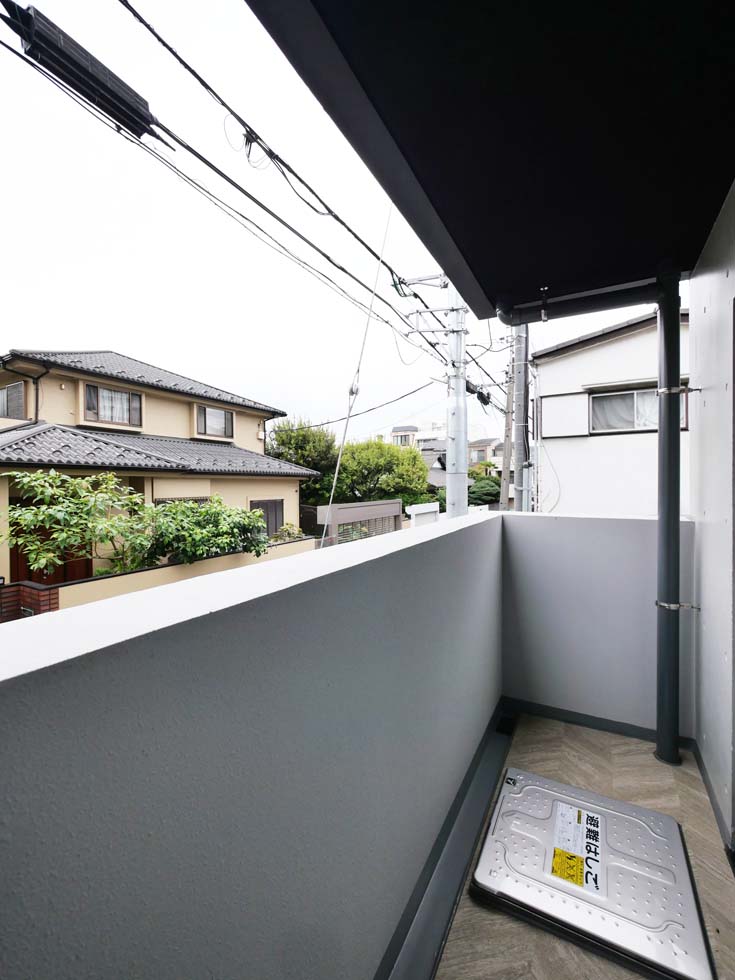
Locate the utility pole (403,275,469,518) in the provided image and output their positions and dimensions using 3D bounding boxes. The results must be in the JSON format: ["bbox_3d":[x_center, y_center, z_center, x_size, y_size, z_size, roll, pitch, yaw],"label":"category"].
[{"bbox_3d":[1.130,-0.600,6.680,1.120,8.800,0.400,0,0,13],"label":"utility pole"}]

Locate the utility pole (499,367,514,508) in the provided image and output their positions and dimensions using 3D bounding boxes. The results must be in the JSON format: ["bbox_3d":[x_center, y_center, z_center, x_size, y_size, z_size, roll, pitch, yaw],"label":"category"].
[{"bbox_3d":[5.070,-0.400,14.500,0.280,8.400,0.280,3,0,19],"label":"utility pole"}]

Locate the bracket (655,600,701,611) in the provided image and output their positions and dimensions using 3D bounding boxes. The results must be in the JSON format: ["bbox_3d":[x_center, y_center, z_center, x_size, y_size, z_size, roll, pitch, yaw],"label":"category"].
[{"bbox_3d":[1.549,0.577,1.982,0.180,0.030,0.105,0,0,31],"label":"bracket"}]

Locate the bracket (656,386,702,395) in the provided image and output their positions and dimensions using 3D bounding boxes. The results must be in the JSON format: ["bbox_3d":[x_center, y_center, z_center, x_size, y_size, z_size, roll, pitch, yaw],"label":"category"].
[{"bbox_3d":[1.549,-0.497,1.982,0.180,0.030,0.105,0,0,31],"label":"bracket"}]

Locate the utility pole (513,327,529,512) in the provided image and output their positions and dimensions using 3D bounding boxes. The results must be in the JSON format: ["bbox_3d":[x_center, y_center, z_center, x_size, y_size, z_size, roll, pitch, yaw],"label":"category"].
[{"bbox_3d":[4.140,-1.000,10.700,0.330,9.600,0.330,0,0,22],"label":"utility pole"}]

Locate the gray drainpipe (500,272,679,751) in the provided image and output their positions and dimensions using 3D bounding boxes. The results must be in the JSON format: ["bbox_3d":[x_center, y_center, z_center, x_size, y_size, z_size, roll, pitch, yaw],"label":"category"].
[{"bbox_3d":[1.164,0.125,2.160,0.910,2.450,0.115,0,0,24],"label":"gray drainpipe"}]

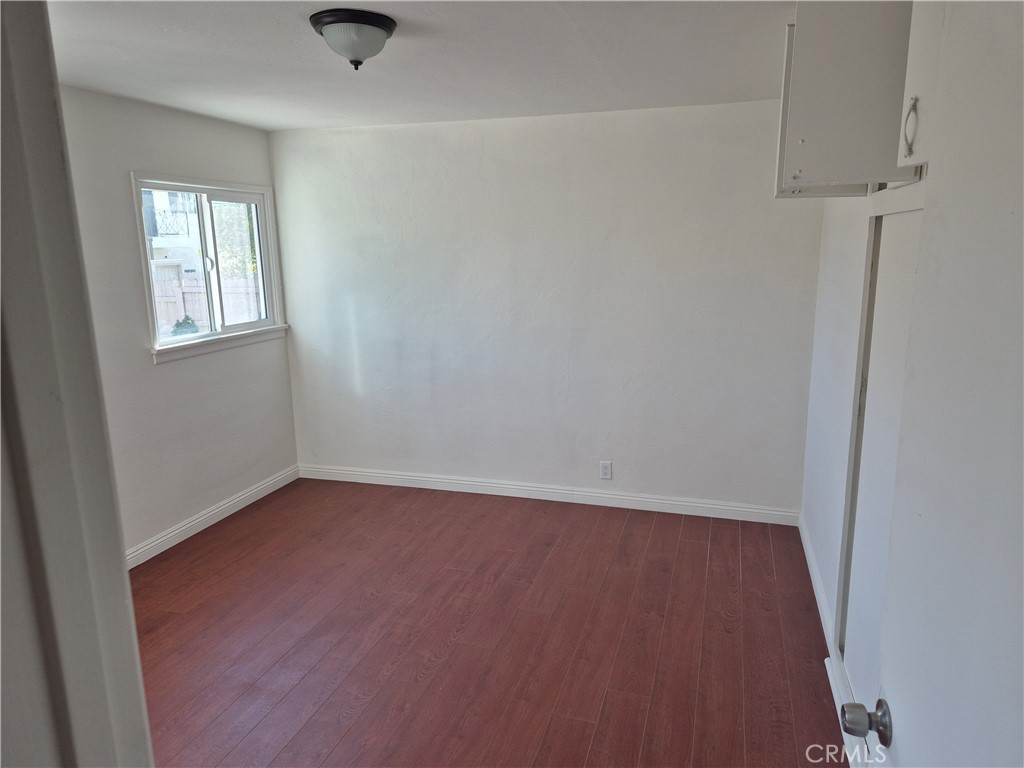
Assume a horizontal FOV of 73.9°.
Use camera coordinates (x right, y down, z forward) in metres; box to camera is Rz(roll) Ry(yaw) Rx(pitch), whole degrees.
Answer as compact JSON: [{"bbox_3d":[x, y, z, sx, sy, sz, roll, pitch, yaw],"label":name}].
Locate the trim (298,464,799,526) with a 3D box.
[{"bbox_3d":[0.068,0.727,4.563,3.440,0.096,0.024,3,12,17],"label":"trim"}]

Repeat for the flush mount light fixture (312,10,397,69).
[{"bbox_3d":[-0.545,-1.173,2.368,0.295,0.153,0.295,-1,12,0],"label":"flush mount light fixture"}]

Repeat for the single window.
[{"bbox_3d":[-1.808,-0.753,4.179,0.090,0.955,1.160,3,12,17],"label":"single window"}]

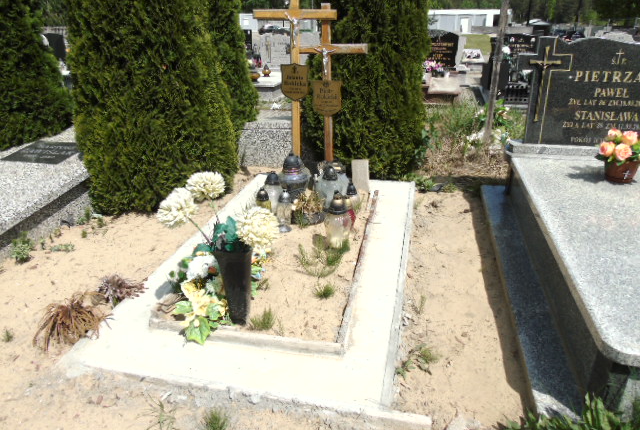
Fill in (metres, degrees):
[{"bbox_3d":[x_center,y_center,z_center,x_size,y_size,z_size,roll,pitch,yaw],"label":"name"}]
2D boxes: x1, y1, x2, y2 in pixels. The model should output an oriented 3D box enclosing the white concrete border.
[{"bbox_3d":[-0.106,0.178,2.611,1.176,0.090,2.264,4,23,12],"label":"white concrete border"}]

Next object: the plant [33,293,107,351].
[{"bbox_3d":[-1.051,0.428,1.924,0.260,0.160,0.240,4,23,12],"label":"plant"}]

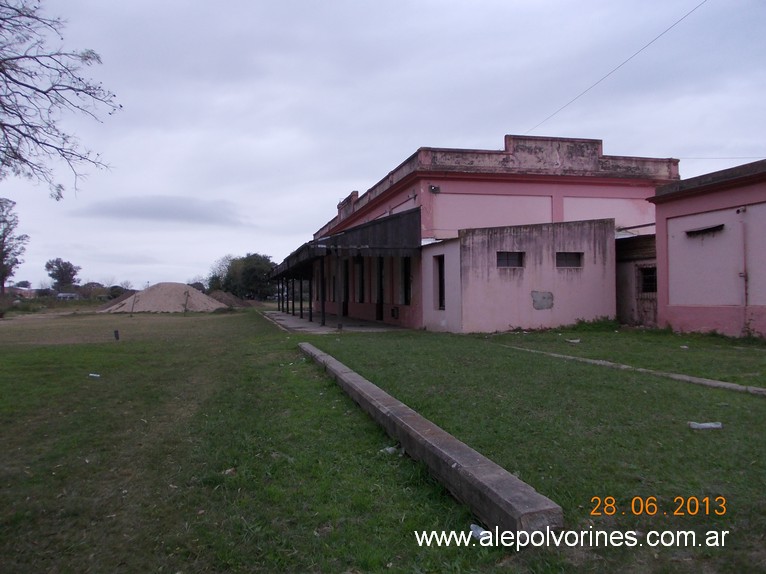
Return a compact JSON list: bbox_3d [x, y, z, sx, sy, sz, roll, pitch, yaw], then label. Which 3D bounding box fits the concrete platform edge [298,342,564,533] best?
[{"bbox_3d":[-0.638,1.591,10.562,0.364,0.223,14.067,-1,-1,-13],"label":"concrete platform edge"}]

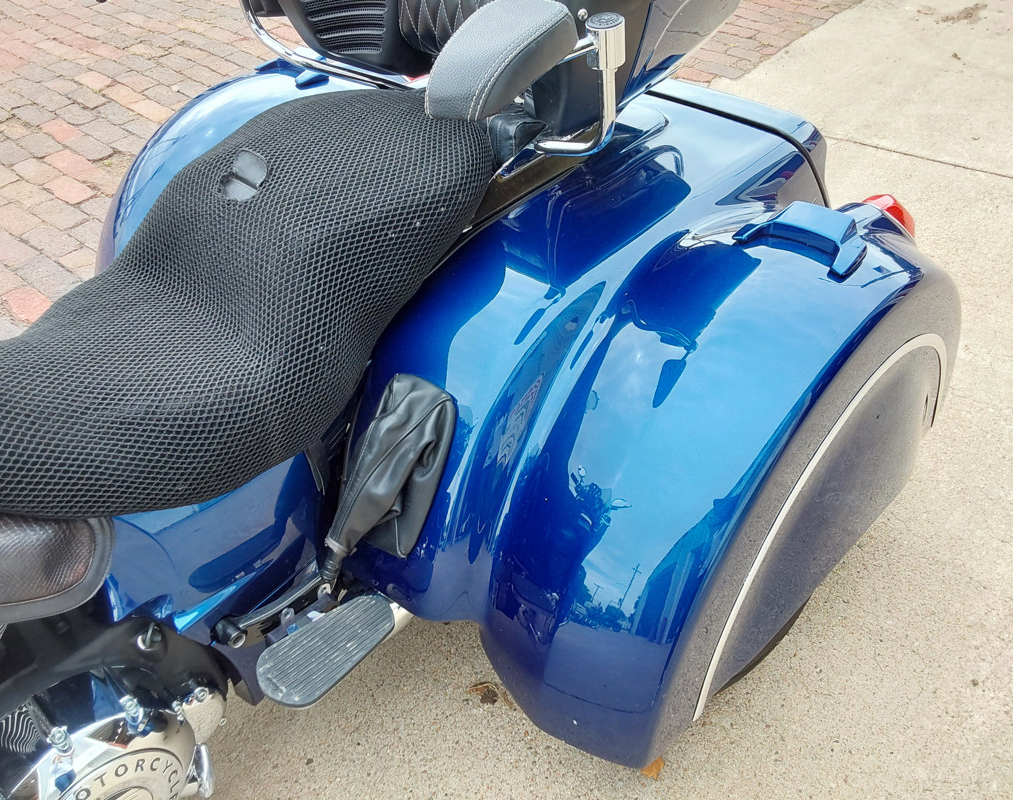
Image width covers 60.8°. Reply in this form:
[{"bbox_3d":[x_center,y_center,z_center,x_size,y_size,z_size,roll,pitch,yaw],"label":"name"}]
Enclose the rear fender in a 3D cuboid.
[{"bbox_3d":[0.328,0.016,1.335,0.480,0.635,0.935,29,51,29],"label":"rear fender"}]

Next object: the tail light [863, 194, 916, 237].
[{"bbox_3d":[0.641,-0.296,1.464,0.130,0.117,0.080,29,51,29],"label":"tail light"}]

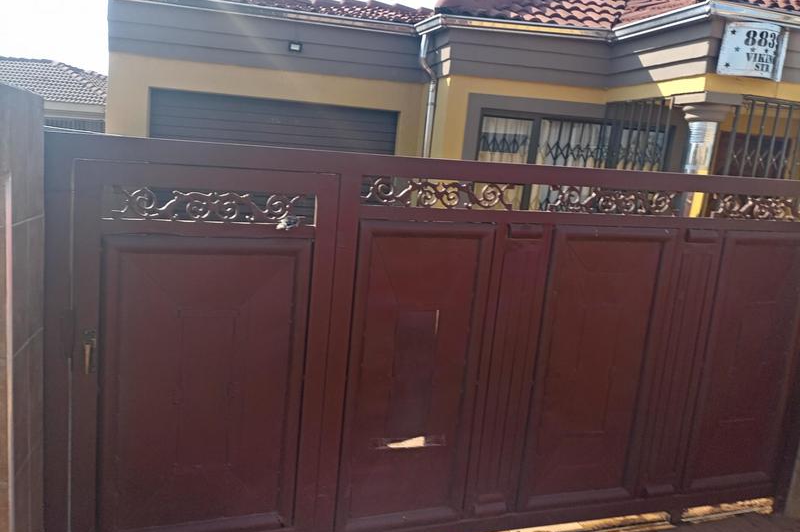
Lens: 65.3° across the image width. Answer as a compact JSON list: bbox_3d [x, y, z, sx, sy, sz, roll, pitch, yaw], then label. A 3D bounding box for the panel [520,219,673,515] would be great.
[{"bbox_3d":[0.902,0.468,2.800,0.645,1.270,0.050,1,9,-19],"label":"panel"}]

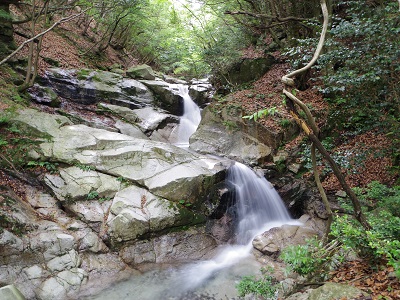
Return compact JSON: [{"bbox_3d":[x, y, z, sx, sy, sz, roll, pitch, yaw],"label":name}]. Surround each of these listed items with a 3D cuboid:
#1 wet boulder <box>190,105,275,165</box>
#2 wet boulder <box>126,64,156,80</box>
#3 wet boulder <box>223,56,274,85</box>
[{"bbox_3d":[0.769,-0.391,6.100,1.751,1.262,1.225,3,7,25],"label":"wet boulder"},{"bbox_3d":[-2.218,-2.960,10.200,1.048,0.580,0.839,0,6,0],"label":"wet boulder"},{"bbox_3d":[1.804,-2.847,9.600,1.798,1.000,1.259,3,7,25],"label":"wet boulder"}]

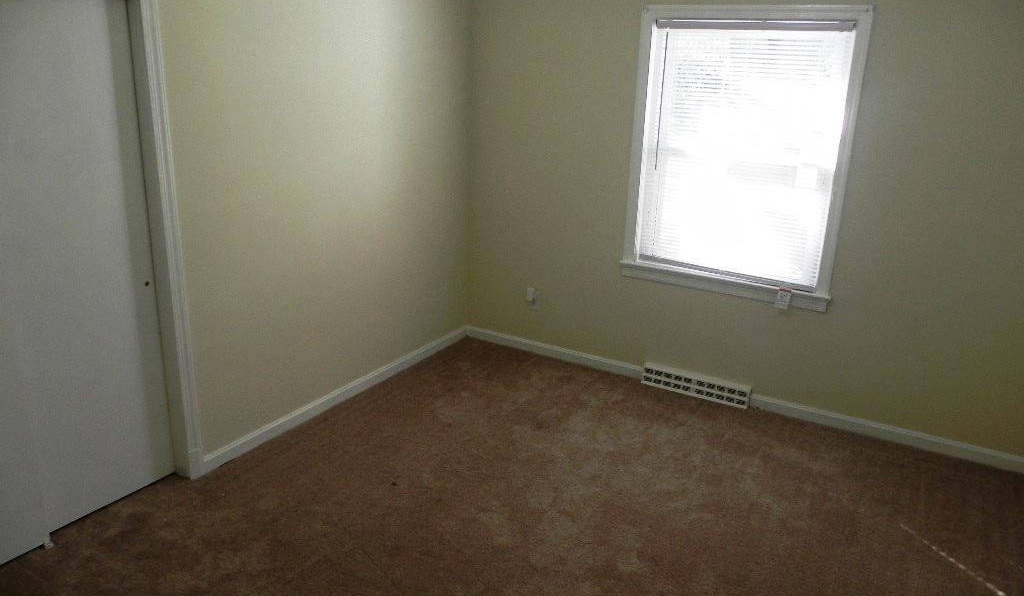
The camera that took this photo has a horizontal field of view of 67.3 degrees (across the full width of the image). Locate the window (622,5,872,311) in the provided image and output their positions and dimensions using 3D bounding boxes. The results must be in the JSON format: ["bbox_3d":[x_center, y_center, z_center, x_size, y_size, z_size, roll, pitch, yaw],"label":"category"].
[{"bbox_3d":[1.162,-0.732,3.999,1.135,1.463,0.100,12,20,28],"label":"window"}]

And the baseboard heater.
[{"bbox_3d":[1.047,0.495,4.396,0.620,0.122,0.057,12,20,28],"label":"baseboard heater"}]

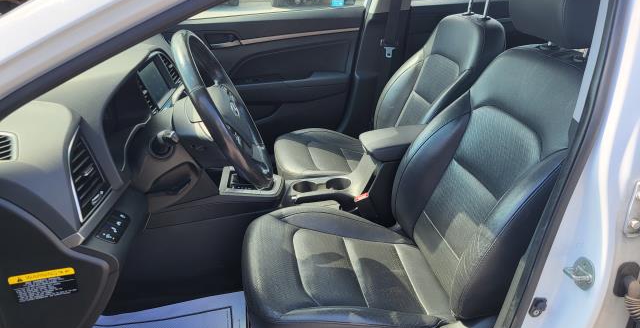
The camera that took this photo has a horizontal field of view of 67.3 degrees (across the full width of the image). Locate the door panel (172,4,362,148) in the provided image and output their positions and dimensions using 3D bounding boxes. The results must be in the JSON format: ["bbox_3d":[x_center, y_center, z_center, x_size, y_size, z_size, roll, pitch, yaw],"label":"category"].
[{"bbox_3d":[-0.249,-0.331,2.036,0.880,0.620,0.130,-2,24,-5],"label":"door panel"}]

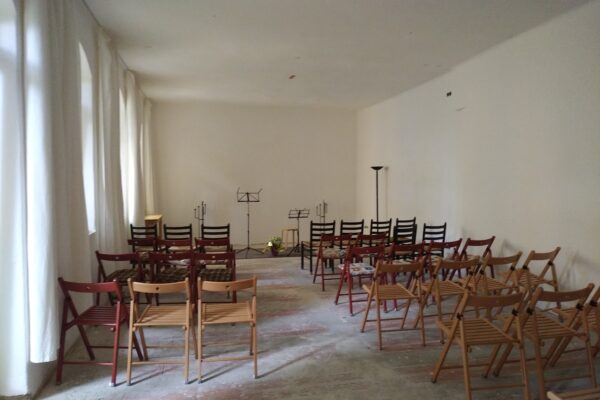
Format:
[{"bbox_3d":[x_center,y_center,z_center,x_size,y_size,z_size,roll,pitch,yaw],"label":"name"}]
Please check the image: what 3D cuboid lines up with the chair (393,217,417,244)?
[{"bbox_3d":[1.653,0.739,7.036,0.420,0.880,0.480,-1,3,-27],"label":"chair"}]

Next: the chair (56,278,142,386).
[{"bbox_3d":[-1.519,0.935,3.192,0.440,0.770,0.480,0,2,4],"label":"chair"}]

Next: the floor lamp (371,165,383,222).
[{"bbox_3d":[1.489,0.250,8.067,0.250,1.775,0.250,0,2,0],"label":"floor lamp"}]

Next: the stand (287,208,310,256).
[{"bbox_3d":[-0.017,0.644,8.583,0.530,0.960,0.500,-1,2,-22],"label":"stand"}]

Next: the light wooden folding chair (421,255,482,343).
[{"bbox_3d":[1.439,0.915,4.056,0.440,0.770,0.480,-1,2,-18],"label":"light wooden folding chair"}]

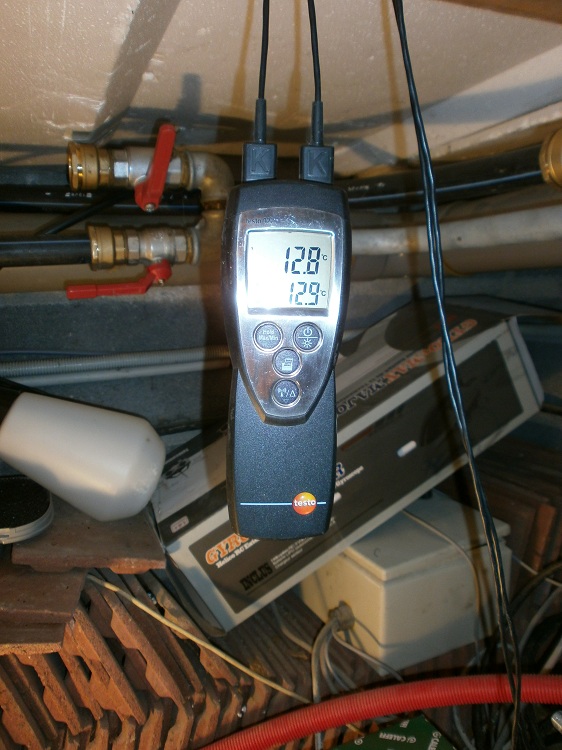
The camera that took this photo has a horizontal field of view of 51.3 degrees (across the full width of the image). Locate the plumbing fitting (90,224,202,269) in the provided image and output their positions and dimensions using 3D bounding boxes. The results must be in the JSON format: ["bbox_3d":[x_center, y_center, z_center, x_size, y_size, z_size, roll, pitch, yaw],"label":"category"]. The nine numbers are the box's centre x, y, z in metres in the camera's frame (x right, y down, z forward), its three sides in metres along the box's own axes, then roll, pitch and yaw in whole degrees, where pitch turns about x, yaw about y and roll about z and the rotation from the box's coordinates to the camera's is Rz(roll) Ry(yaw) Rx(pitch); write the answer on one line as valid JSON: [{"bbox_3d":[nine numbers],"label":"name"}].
[{"bbox_3d":[-0.160,-0.149,0.680,0.120,0.050,0.050,-4,16,-20],"label":"plumbing fitting"}]

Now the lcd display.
[{"bbox_3d":[0.004,-0.051,0.283,0.041,0.040,0.006,1,7,-4],"label":"lcd display"}]

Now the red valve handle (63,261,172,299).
[{"bbox_3d":[-0.185,-0.111,0.680,0.118,0.045,0.026,-6,14,-24],"label":"red valve handle"}]

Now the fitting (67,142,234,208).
[{"bbox_3d":[-0.148,-0.229,0.665,0.178,0.070,0.058,-4,16,-20],"label":"fitting"}]

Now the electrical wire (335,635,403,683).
[{"bbox_3d":[0.089,0.296,0.608,0.079,0.018,0.015,27,24,18],"label":"electrical wire"}]

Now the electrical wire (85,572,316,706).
[{"bbox_3d":[-0.091,0.270,0.605,0.267,0.018,0.018,22,21,15],"label":"electrical wire"}]

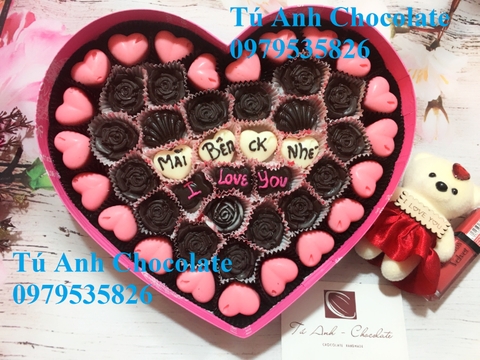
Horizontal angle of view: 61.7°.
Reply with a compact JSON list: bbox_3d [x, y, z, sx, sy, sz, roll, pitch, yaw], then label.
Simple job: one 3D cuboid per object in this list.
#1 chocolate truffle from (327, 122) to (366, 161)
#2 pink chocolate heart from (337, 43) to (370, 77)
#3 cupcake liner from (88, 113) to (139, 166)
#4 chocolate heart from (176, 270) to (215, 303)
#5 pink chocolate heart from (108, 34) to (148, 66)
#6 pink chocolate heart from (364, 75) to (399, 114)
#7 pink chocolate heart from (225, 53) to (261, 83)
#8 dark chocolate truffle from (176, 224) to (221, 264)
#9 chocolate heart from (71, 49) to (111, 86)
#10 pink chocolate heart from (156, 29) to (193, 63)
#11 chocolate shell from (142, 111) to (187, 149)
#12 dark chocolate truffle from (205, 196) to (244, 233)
[{"bbox_3d":[0.080,-0.029,0.302,0.029,0.017,0.029,4,78,-2],"label":"chocolate truffle"},{"bbox_3d":[0.091,-0.096,0.323,0.027,0.014,0.030,-41,85,-4],"label":"pink chocolate heart"},{"bbox_3d":[-0.090,-0.029,0.291,0.034,0.019,0.034,0,86,0],"label":"cupcake liner"},{"bbox_3d":[-0.033,0.081,0.303,0.030,0.014,0.027,43,85,4],"label":"chocolate heart"},{"bbox_3d":[-0.084,-0.098,0.299,0.029,0.013,0.025,-6,84,-2],"label":"pink chocolate heart"},{"bbox_3d":[0.107,-0.065,0.302,0.025,0.013,0.029,-32,86,-4],"label":"pink chocolate heart"},{"bbox_3d":[0.002,-0.090,0.322,0.027,0.014,0.030,40,85,4],"label":"pink chocolate heart"},{"bbox_3d":[-0.032,0.048,0.307,0.031,0.016,0.031,-1,84,0],"label":"dark chocolate truffle"},{"bbox_3d":[-0.113,-0.085,0.304,0.028,0.014,0.025,-43,83,-10],"label":"chocolate heart"},{"bbox_3d":[-0.056,-0.106,0.327,0.031,0.013,0.029,17,82,2],"label":"pink chocolate heart"},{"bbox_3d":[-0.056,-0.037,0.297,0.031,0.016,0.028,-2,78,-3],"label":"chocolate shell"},{"bbox_3d":[-0.011,0.025,0.287,0.028,0.016,0.028,0,86,0],"label":"dark chocolate truffle"}]

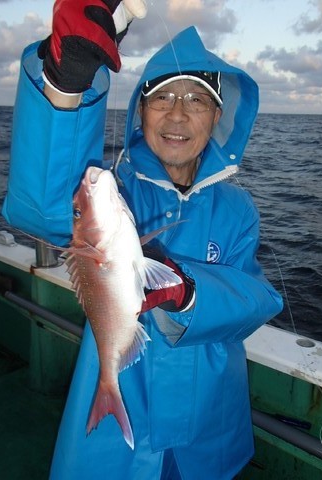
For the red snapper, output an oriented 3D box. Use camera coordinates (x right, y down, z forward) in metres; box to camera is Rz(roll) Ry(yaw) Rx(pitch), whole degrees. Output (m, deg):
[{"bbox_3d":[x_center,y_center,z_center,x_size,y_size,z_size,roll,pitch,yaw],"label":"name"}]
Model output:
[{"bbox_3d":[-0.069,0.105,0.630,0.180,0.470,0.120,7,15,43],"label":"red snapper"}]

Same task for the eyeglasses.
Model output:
[{"bbox_3d":[0.045,-0.275,0.801,0.138,0.042,0.140,5,12,7],"label":"eyeglasses"}]

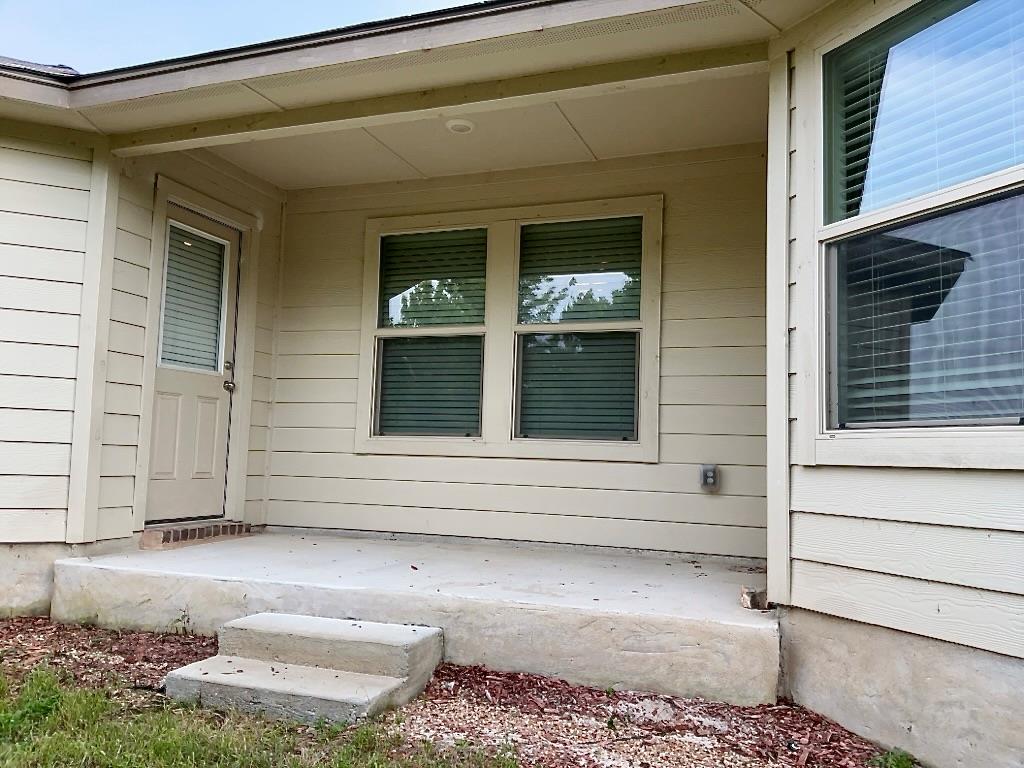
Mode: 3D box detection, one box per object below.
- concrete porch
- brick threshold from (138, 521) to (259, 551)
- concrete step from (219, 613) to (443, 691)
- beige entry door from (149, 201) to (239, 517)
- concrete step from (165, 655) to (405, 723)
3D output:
[{"bbox_3d":[-0.414,1.139,4.370,3.630,0.300,1.700,0,-5,20],"label":"concrete porch"},{"bbox_3d":[-1.982,0.967,5.121,0.190,0.105,0.880,0,-5,20],"label":"brick threshold"},{"bbox_3d":[-0.785,1.141,3.435,0.915,0.175,0.303,0,-5,20],"label":"concrete step"},{"bbox_3d":[-2.124,-0.122,5.277,0.050,2.015,0.800,0,-5,20],"label":"beige entry door"},{"bbox_3d":[-0.890,1.208,3.148,0.914,0.105,0.300,0,-5,20],"label":"concrete step"}]

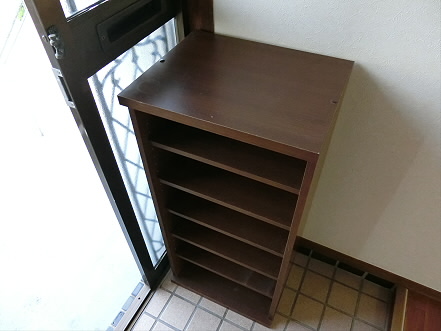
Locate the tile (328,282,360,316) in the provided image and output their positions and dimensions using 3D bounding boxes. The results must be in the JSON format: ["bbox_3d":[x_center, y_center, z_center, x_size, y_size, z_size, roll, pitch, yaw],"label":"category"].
[{"bbox_3d":[0.448,0.484,1.166,0.094,0.010,0.094,19,50,19],"label":"tile"}]

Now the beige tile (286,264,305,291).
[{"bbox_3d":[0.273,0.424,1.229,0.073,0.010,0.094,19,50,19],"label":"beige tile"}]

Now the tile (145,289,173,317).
[{"bbox_3d":[-0.228,0.500,1.169,0.060,0.010,0.094,19,50,19],"label":"tile"}]

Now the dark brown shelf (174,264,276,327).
[{"bbox_3d":[0.059,0.392,1.246,0.391,0.018,0.309,18,49,18],"label":"dark brown shelf"}]

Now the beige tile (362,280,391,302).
[{"bbox_3d":[0.575,0.464,1.182,0.094,0.010,0.047,19,50,19],"label":"beige tile"}]

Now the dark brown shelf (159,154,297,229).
[{"bbox_3d":[0.056,0.006,0.865,0.356,0.015,0.261,18,49,18],"label":"dark brown shelf"}]

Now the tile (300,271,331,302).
[{"bbox_3d":[0.355,0.453,1.199,0.094,0.010,0.094,19,50,19],"label":"tile"}]

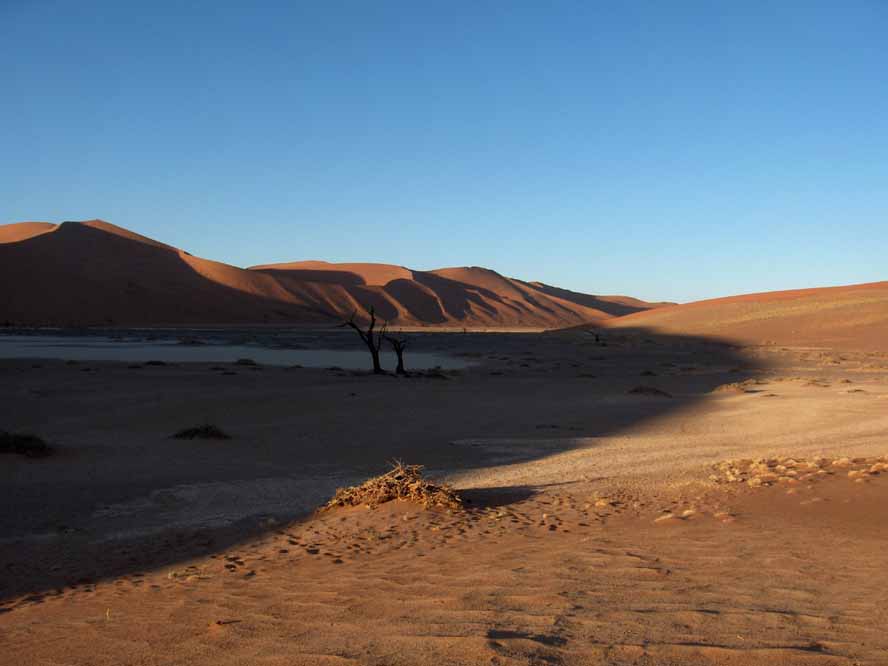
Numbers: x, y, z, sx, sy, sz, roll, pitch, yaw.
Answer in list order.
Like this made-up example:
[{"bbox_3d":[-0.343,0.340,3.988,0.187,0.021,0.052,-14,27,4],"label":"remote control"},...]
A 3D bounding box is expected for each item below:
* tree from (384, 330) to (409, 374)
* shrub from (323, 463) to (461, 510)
[{"bbox_3d":[-2.940,1.210,62.000,1.480,2.730,1.300,0,1,0],"label":"tree"},{"bbox_3d":[-0.670,1.980,13.300,1.830,0.540,1.400,0,1,0],"label":"shrub"}]

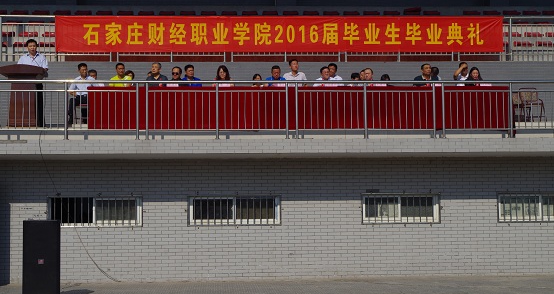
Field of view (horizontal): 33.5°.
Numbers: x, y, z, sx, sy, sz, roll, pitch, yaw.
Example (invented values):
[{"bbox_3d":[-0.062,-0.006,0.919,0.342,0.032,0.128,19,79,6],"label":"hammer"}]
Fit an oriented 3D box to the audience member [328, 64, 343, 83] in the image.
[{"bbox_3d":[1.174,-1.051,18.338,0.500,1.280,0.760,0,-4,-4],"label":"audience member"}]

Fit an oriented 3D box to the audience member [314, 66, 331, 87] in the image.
[{"bbox_3d":[0.947,-0.915,17.473,0.500,1.270,0.760,0,-4,-4],"label":"audience member"}]

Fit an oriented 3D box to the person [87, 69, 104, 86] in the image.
[{"bbox_3d":[-3.739,-0.972,18.655,0.500,1.250,0.750,0,-4,-4],"label":"person"}]

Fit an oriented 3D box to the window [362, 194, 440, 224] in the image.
[{"bbox_3d":[2.357,1.177,17.399,1.508,0.573,0.100,0,-3,-4],"label":"window"}]

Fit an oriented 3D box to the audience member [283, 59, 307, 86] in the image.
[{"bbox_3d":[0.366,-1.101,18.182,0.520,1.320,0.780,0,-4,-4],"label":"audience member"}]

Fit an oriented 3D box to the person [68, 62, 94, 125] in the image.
[{"bbox_3d":[-3.753,-0.990,17.653,0.520,1.290,0.800,0,-4,-4],"label":"person"}]

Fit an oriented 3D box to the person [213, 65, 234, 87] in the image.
[{"bbox_3d":[-1.057,-1.021,18.321,0.480,1.226,0.720,0,-3,-7],"label":"person"}]

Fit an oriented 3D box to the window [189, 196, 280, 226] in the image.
[{"bbox_3d":[-0.783,1.191,17.169,1.739,0.566,0.100,0,-3,-4],"label":"window"}]

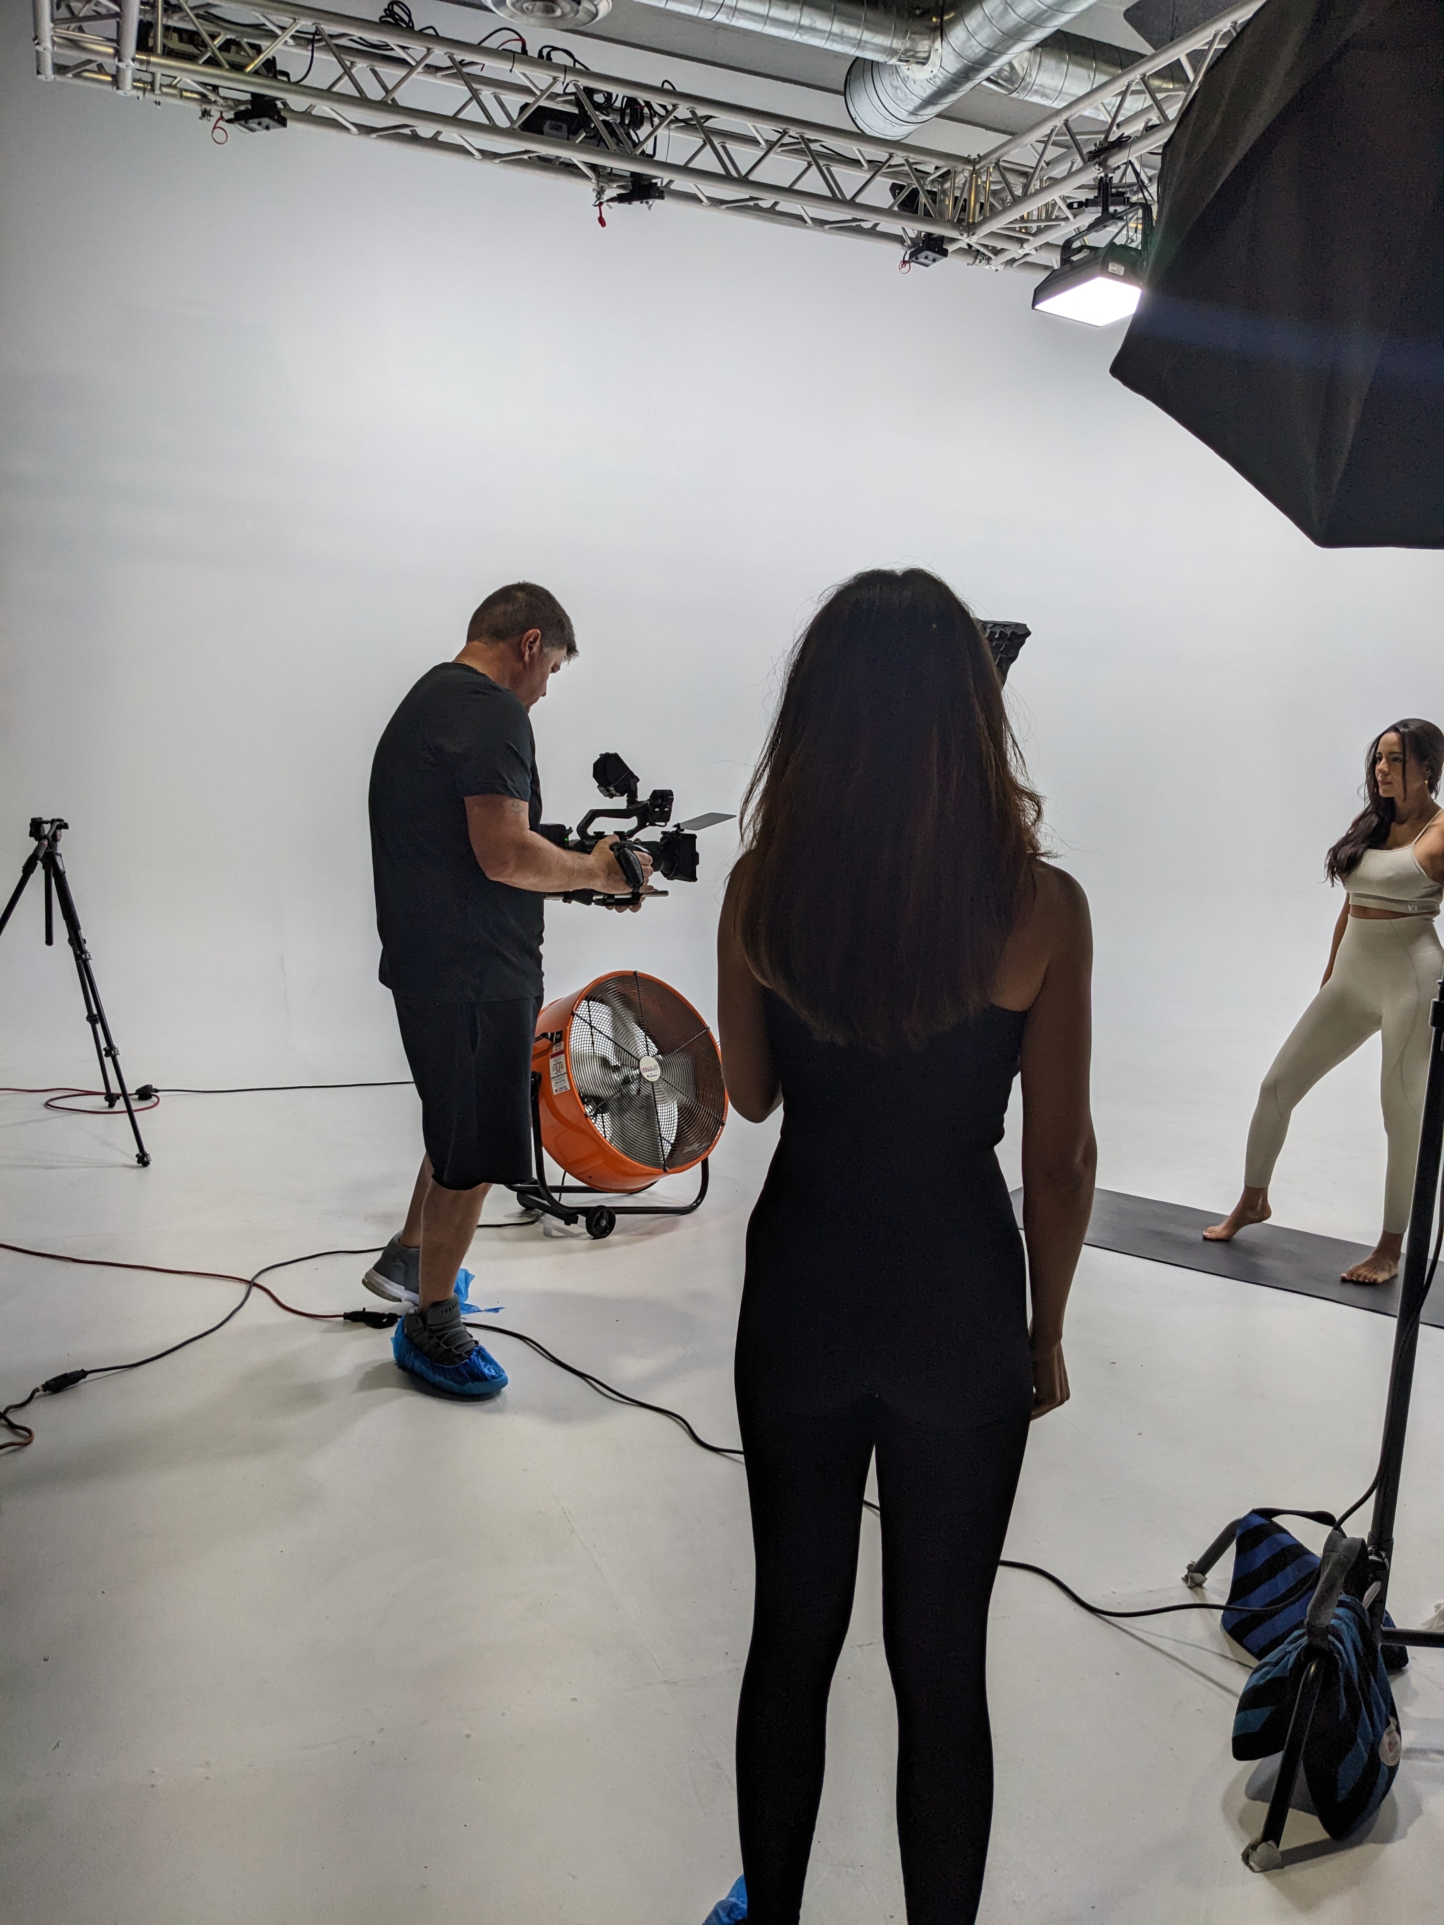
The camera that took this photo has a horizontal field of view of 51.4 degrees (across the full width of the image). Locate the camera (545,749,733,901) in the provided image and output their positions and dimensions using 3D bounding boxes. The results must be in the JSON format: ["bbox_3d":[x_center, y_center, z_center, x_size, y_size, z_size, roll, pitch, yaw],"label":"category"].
[{"bbox_3d":[-0.204,-0.320,3.613,0.460,0.360,0.220,-1,10,-25],"label":"camera"}]

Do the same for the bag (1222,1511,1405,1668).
[{"bbox_3d":[1.012,1.061,2.536,0.250,0.230,0.250,0,10,-20],"label":"bag"}]

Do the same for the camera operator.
[{"bbox_3d":[-0.509,0.028,3.523,0.630,1.780,0.560,-2,10,-28],"label":"camera operator"}]

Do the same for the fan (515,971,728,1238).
[{"bbox_3d":[-0.294,0.404,4.564,0.700,0.760,0.520,-6,12,-44],"label":"fan"}]

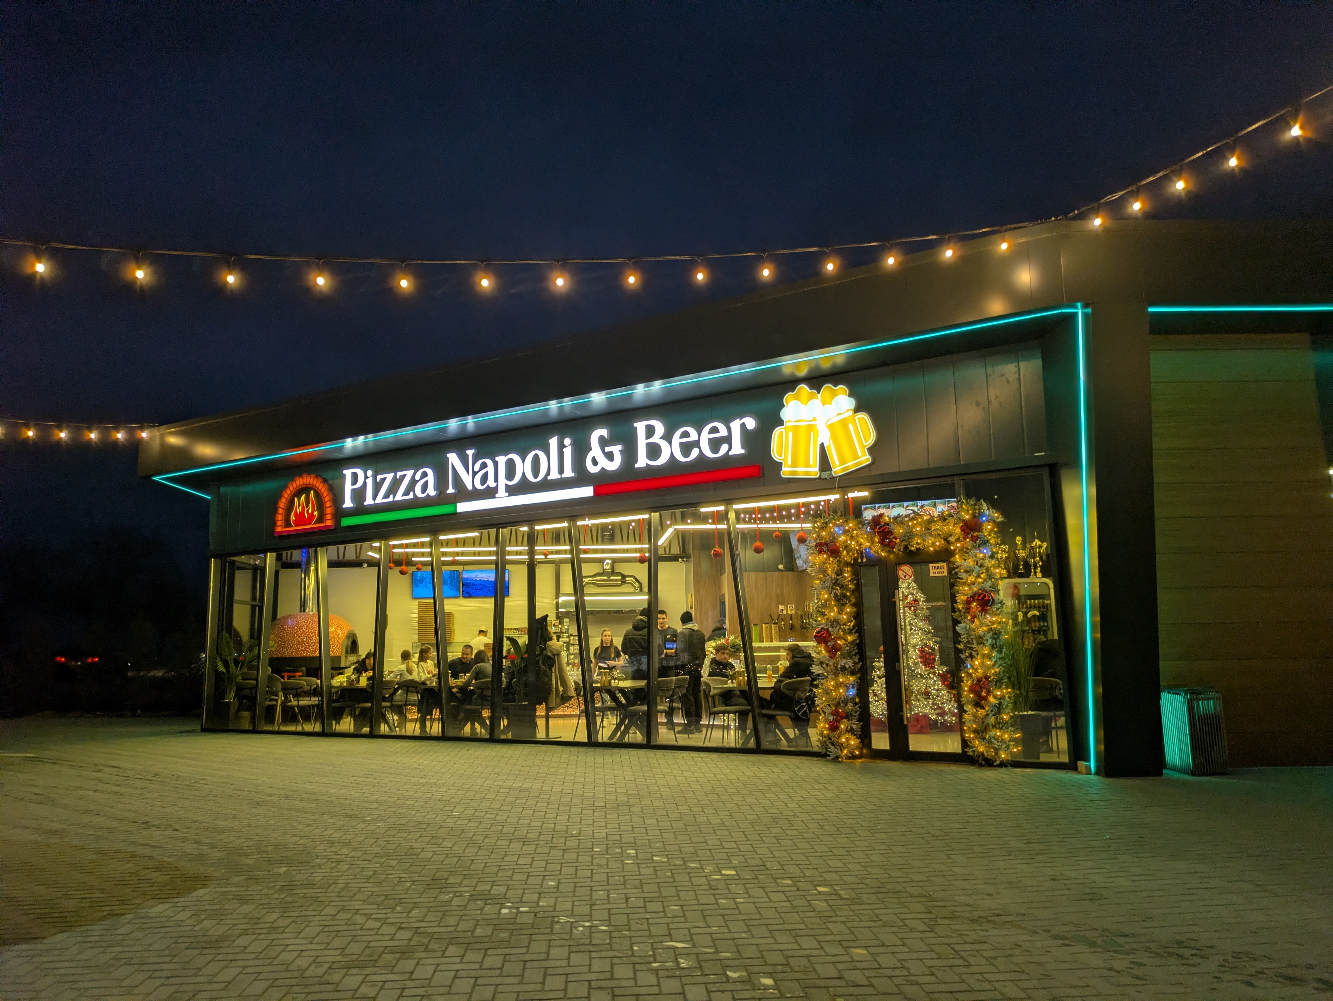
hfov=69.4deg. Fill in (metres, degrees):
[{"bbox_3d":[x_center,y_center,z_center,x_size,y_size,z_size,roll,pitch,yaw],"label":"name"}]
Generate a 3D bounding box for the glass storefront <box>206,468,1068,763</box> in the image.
[{"bbox_3d":[-1.973,1.759,12.921,13.709,2.938,0.255,-6,-9,31],"label":"glass storefront"}]

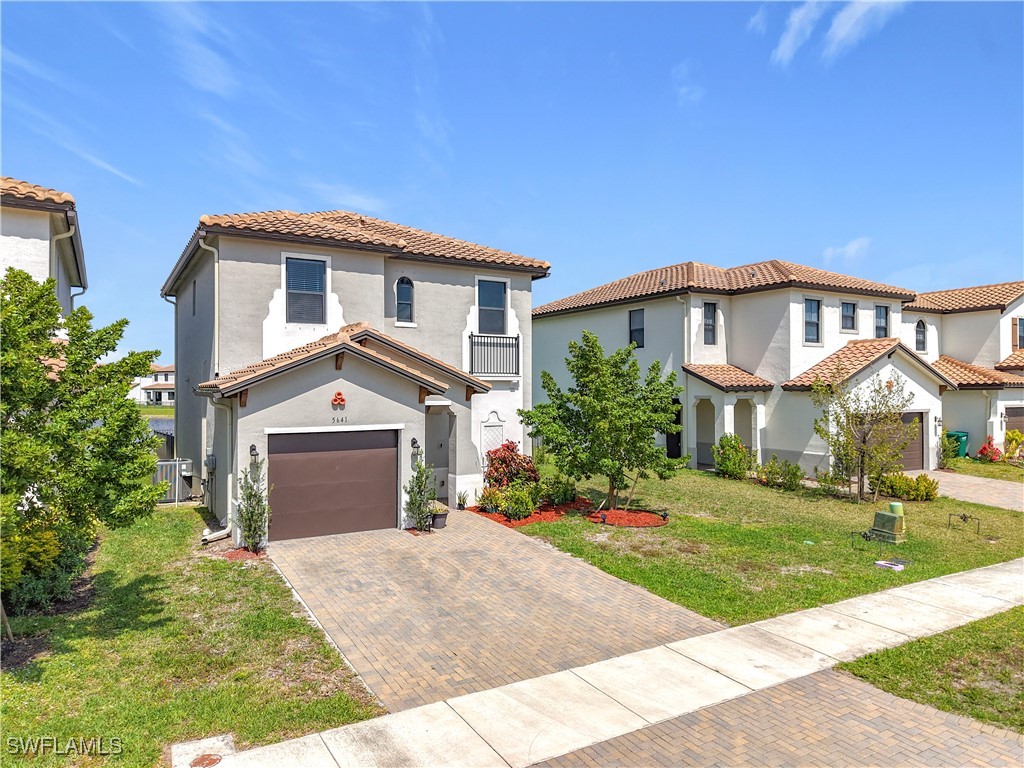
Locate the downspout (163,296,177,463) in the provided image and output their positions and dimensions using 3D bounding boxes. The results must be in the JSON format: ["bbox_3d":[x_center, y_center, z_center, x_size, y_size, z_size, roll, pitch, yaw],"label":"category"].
[{"bbox_3d":[-12.377,-0.110,25.713,0.470,6.350,0.120,0,0,-30],"label":"downspout"}]

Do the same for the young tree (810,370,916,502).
[{"bbox_3d":[9.551,1.431,19.309,2.700,3.500,2.600,0,0,0],"label":"young tree"}]

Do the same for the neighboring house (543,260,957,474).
[{"bbox_3d":[8.562,-1.170,31.056,10.000,8.770,16.300,0,0,-30],"label":"neighboring house"}]

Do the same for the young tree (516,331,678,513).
[{"bbox_3d":[2.244,0.940,18.059,4.100,4.500,4.000,0,0,0],"label":"young tree"}]

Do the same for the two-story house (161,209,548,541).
[{"bbox_3d":[-4.985,-1.211,22.116,9.700,8.820,14.900,0,0,-30],"label":"two-story house"}]

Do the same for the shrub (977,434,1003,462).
[{"bbox_3d":[19.329,2.628,28.745,0.970,1.060,0.920,0,0,0],"label":"shrub"}]

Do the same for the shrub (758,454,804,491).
[{"bbox_3d":[8.030,2.644,21.159,1.320,1.000,1.150,0,0,0],"label":"shrub"}]

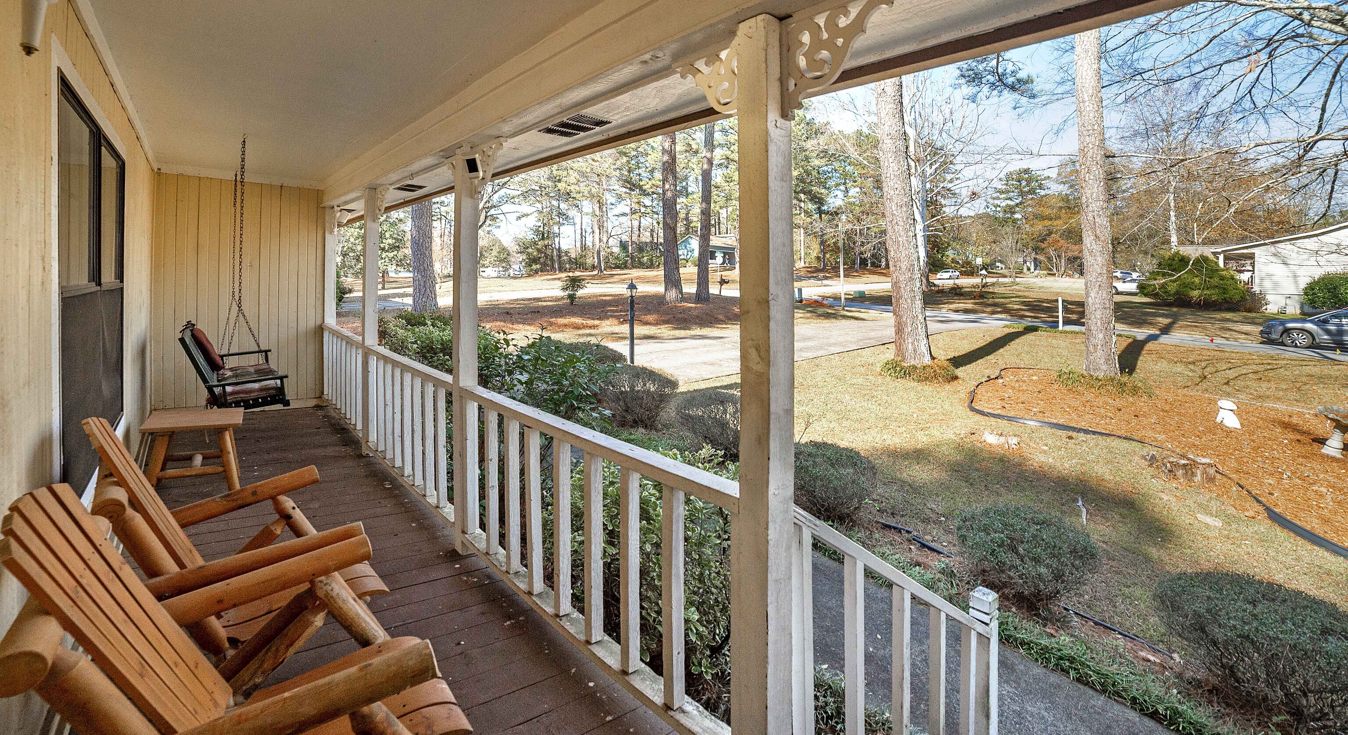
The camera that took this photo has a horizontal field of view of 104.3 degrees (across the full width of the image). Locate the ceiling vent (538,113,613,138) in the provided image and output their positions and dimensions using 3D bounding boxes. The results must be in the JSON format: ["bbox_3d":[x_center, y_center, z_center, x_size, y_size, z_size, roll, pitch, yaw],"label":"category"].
[{"bbox_3d":[-0.463,-1.130,2.450,0.180,0.025,0.370,-3,8,-42],"label":"ceiling vent"}]

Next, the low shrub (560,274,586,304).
[{"bbox_3d":[-3.840,-2.994,20.000,1.000,1.100,1.000,3,6,0],"label":"low shrub"}]

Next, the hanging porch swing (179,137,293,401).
[{"bbox_3d":[-3.323,-0.695,3.950,0.600,1.700,1.550,-3,8,-42],"label":"hanging porch swing"}]

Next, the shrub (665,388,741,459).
[{"bbox_3d":[0.452,0.645,6.000,1.050,0.760,1.080,3,6,0],"label":"shrub"}]

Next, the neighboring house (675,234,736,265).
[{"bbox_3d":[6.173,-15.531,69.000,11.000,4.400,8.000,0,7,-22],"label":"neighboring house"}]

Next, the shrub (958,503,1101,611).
[{"bbox_3d":[2.428,1.284,3.600,0.870,0.660,0.870,-3,8,-42],"label":"shrub"}]

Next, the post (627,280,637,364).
[{"bbox_3d":[-0.757,-0.514,9.300,0.220,2.000,0.220,-3,8,-42],"label":"post"}]

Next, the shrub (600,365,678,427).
[{"bbox_3d":[-0.499,0.398,7.200,1.080,0.840,1.120,3,6,0],"label":"shrub"}]

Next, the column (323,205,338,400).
[{"bbox_3d":[-3.742,-0.716,5.700,0.100,2.100,0.100,-3,8,-42],"label":"column"}]

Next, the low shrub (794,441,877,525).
[{"bbox_3d":[1.403,1.034,4.700,0.880,0.690,0.900,-3,8,-42],"label":"low shrub"}]

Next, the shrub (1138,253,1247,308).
[{"bbox_3d":[26.734,-4.531,27.000,4.000,2.900,4.400,-3,8,-42],"label":"shrub"}]

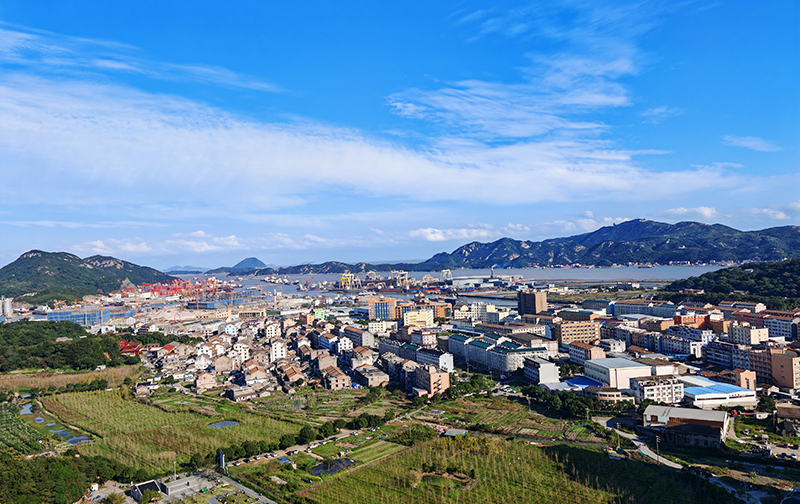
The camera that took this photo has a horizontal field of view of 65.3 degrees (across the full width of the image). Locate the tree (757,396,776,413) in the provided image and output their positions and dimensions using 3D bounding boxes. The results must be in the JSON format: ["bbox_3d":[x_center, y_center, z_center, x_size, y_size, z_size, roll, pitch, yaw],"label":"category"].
[{"bbox_3d":[193.820,80.810,330.000,10.000,8.600,10.000,-2,0,0],"label":"tree"}]

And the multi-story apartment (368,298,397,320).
[{"bbox_3d":[-23.720,79.790,864.910,36.660,28.330,17.040,-2,0,0],"label":"multi-story apartment"}]

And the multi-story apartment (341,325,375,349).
[{"bbox_3d":[-48.645,104.362,755.758,14.514,18.688,55.106,-2,-1,-26],"label":"multi-story apartment"}]

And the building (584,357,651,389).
[{"bbox_3d":[170.521,94.799,489.889,33.670,14.782,43.024,-2,-1,-8],"label":"building"}]

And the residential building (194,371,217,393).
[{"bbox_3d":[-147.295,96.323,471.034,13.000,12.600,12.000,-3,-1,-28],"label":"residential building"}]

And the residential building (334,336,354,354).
[{"bbox_3d":[-52.350,87.470,589.790,14.310,15.790,14.930,-2,-1,-15],"label":"residential building"}]

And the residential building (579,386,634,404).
[{"bbox_3d":[142.625,98.479,426.118,27.637,8.660,18.871,-2,-1,-13],"label":"residential building"}]

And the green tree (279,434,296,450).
[{"bbox_3d":[-62.548,106.612,349.672,8.800,8.300,8.800,-2,0,0],"label":"green tree"}]

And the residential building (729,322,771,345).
[{"bbox_3d":[359.319,85.993,642.220,20.603,19.181,30.087,-2,-1,-11],"label":"residential building"}]

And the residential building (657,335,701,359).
[{"bbox_3d":[237.320,80.170,529.710,10.670,13.210,44.890,-2,-1,-10],"label":"residential building"}]

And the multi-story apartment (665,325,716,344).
[{"bbox_3d":[298.233,88.632,639.256,15.960,18.983,48.085,-2,-1,-18],"label":"multi-story apartment"}]

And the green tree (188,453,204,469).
[{"bbox_3d":[-93.233,95.696,286.712,5.600,7.200,5.600,-3,-1,0],"label":"green tree"}]

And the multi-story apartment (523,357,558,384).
[{"bbox_3d":[115.435,96.530,510.363,14.586,16.301,32.229,-2,-1,-9],"label":"multi-story apartment"}]

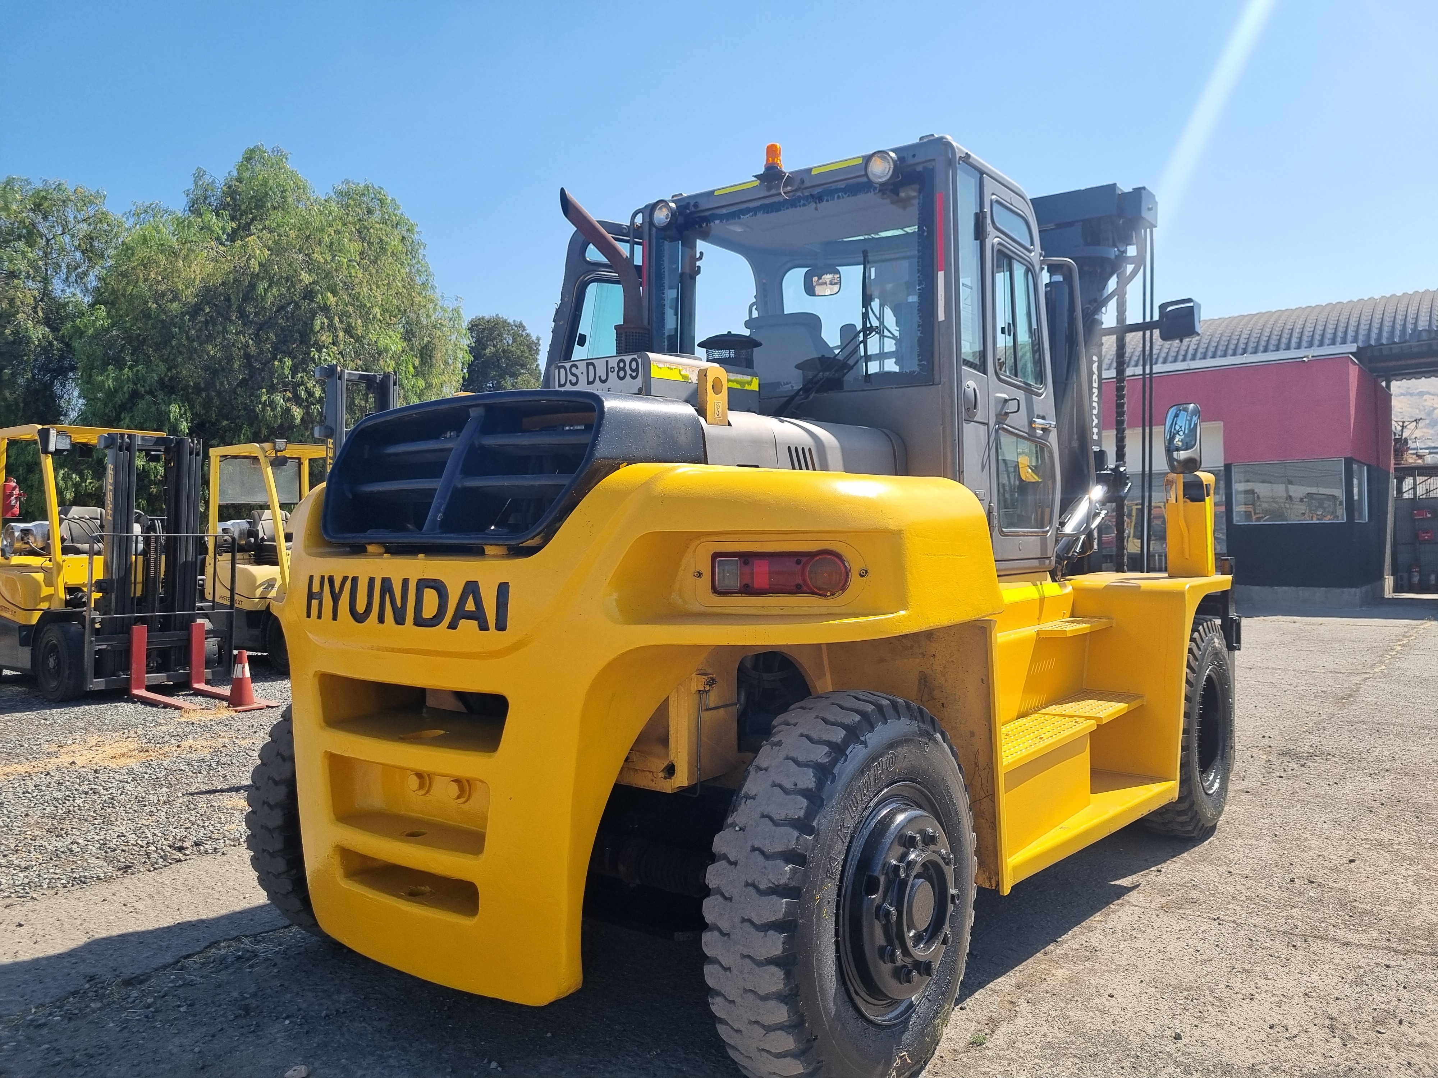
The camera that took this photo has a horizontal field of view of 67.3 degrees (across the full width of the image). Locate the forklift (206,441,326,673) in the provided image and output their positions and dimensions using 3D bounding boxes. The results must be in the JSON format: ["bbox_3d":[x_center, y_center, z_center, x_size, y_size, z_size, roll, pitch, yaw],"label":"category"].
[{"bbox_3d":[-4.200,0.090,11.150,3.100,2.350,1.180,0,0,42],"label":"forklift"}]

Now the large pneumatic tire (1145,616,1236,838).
[{"bbox_3d":[2.153,0.862,4.970,0.280,1.030,1.030,0,0,38],"label":"large pneumatic tire"}]

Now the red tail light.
[{"bbox_3d":[0.149,0.087,2.600,0.335,0.110,0.060,0,0,6],"label":"red tail light"}]

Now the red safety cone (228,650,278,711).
[{"bbox_3d":[-3.700,1.085,8.500,0.310,0.460,0.310,0,0,38],"label":"red safety cone"}]

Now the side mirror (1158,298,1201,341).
[{"bbox_3d":[2.028,-0.966,4.750,0.070,0.180,0.190,0,0,-37],"label":"side mirror"}]

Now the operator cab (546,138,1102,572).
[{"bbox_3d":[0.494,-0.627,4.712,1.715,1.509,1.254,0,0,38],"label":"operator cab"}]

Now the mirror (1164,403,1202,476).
[{"bbox_3d":[2.169,-0.470,5.050,0.080,0.340,0.200,0,0,-40],"label":"mirror"}]

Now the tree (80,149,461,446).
[{"bbox_3d":[-7.900,-2.700,19.200,6.800,7.900,6.600,0,0,-22],"label":"tree"}]

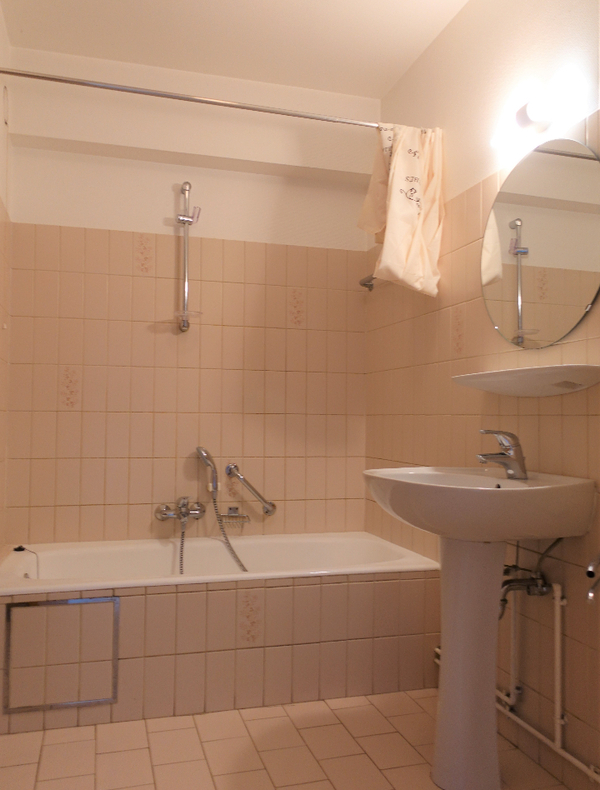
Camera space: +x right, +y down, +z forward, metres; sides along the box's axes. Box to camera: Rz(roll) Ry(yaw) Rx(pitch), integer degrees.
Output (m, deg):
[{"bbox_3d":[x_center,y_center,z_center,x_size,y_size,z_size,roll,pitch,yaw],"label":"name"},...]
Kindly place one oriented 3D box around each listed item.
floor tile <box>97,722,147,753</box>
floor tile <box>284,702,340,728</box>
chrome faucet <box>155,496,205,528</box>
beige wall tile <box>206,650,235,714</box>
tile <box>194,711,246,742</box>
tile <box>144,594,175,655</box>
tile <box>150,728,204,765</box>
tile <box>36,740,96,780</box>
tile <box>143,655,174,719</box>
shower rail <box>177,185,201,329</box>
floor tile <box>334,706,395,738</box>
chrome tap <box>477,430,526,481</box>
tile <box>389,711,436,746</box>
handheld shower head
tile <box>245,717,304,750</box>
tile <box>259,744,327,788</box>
[{"bbox_3d":[-0.569,1.096,1.918,0.158,0.012,0.180,1,-2,-18],"label":"floor tile"},{"bbox_3d":[0.038,1.067,1.994,0.150,0.010,0.179,2,-2,-17],"label":"floor tile"},{"bbox_3d":[-0.521,0.504,2.596,0.198,0.126,0.136,1,-3,-16],"label":"chrome faucet"},{"bbox_3d":[-0.268,0.961,2.019,0.099,0.199,0.010,2,-2,-17],"label":"beige wall tile"},{"bbox_3d":[-0.263,1.102,1.992,0.154,0.012,0.178,1,-2,-18],"label":"tile"},{"bbox_3d":[-0.457,0.755,1.975,0.100,0.200,0.010,1,-3,-16],"label":"tile"},{"bbox_3d":[-0.370,1.055,1.795,0.147,0.010,0.185,1,-3,-16],"label":"tile"},{"bbox_3d":[-0.662,1.045,1.712,0.151,0.010,0.184,2,-2,-17],"label":"tile"},{"bbox_3d":[-0.480,0.992,2.048,0.102,0.202,0.010,1,-2,-14],"label":"tile"},{"bbox_3d":[-0.494,-0.614,2.660,0.097,0.648,0.090,1,-3,-16],"label":"shower rail"},{"bbox_3d":[0.218,1.110,2.034,0.146,0.012,0.193,1,-2,-18],"label":"floor tile"},{"bbox_3d":[0.587,0.175,1.741,0.151,0.142,0.049,2,-2,-17],"label":"chrome tap"},{"bbox_3d":[0.399,1.110,1.985,0.146,0.012,0.194,1,-2,-18],"label":"tile"},{"bbox_3d":[-0.416,0.342,2.699,0.103,0.212,0.072,2,-2,-17],"label":"handheld shower head"},{"bbox_3d":[-0.079,1.061,1.873,0.147,0.010,0.185,1,-3,-16],"label":"tile"},{"bbox_3d":[-0.022,1.054,1.698,0.147,0.010,0.185,1,-3,-16],"label":"tile"}]

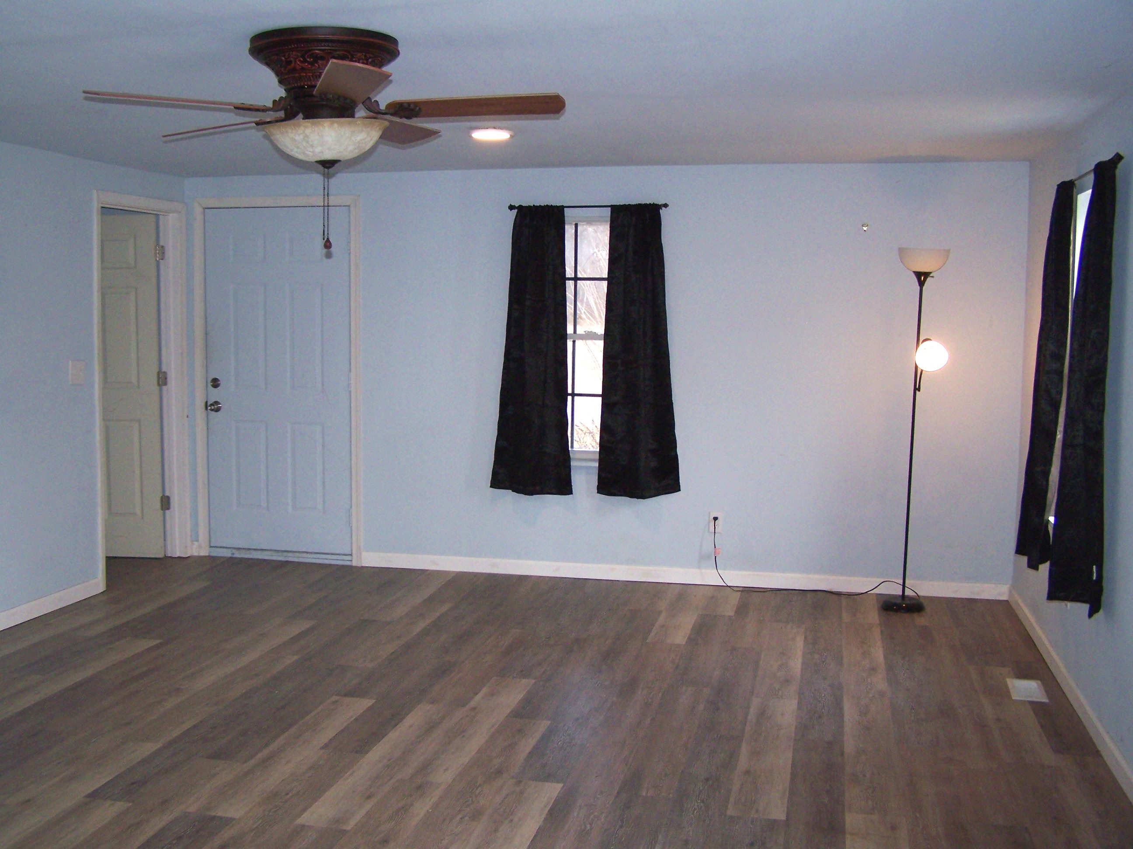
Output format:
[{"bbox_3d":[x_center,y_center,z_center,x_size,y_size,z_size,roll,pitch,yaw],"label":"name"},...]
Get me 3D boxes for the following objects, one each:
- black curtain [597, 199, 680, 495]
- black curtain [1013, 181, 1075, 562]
[{"bbox_3d":[0.406,-0.390,6.795,0.460,1.610,0.110,1,6,12],"label":"black curtain"},{"bbox_3d":[1.976,-0.188,5.094,0.135,1.590,0.580,1,6,12],"label":"black curtain"}]

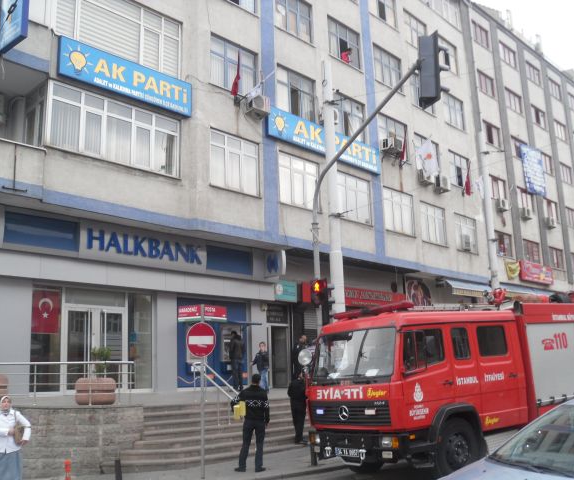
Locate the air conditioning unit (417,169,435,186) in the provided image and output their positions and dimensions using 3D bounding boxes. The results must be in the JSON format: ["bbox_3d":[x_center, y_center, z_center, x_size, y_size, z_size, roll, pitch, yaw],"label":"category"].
[{"bbox_3d":[5.815,-2.621,26.148,0.300,0.530,0.780,-13,-17,43],"label":"air conditioning unit"}]

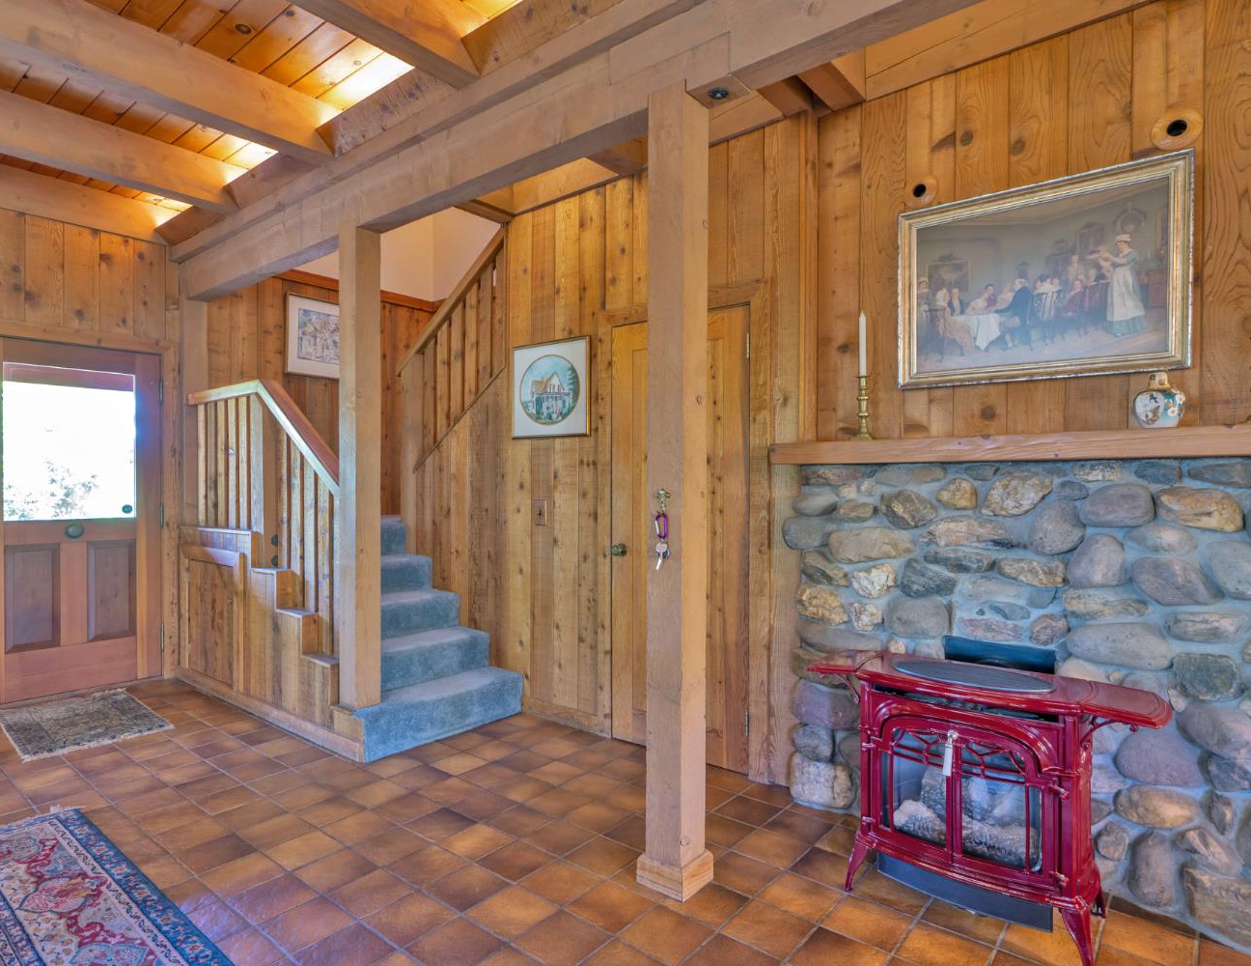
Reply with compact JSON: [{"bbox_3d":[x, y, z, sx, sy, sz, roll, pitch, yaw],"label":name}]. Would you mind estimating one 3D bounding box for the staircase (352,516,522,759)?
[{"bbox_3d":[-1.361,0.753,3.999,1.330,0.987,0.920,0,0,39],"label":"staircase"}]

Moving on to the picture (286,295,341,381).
[{"bbox_3d":[-2.229,-1.079,5.456,0.025,0.582,0.660,0,0,39],"label":"picture"}]

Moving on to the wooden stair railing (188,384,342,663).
[{"bbox_3d":[-2.038,0.137,4.068,1.830,1.405,0.135,0,0,39],"label":"wooden stair railing"}]

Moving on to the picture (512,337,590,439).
[{"bbox_3d":[-0.389,-0.483,3.779,0.568,0.495,0.025,0,0,39],"label":"picture"}]

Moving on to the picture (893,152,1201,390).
[{"bbox_3d":[1.361,-0.667,2.437,0.860,0.646,0.050,0,0,39],"label":"picture"}]

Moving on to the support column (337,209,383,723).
[{"bbox_3d":[-1.265,-0.063,3.454,0.143,2.234,0.137,0,0,39],"label":"support column"}]

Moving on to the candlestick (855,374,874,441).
[{"bbox_3d":[0.891,-0.281,2.721,0.081,0.250,0.080,0,0,39],"label":"candlestick"}]

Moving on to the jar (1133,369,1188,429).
[{"bbox_3d":[1.583,-0.249,2.153,0.124,0.176,0.124,0,0,39],"label":"jar"}]

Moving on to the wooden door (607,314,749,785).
[{"bbox_3d":[0.242,0.245,3.317,0.751,2.008,0.043,0,0,39],"label":"wooden door"}]

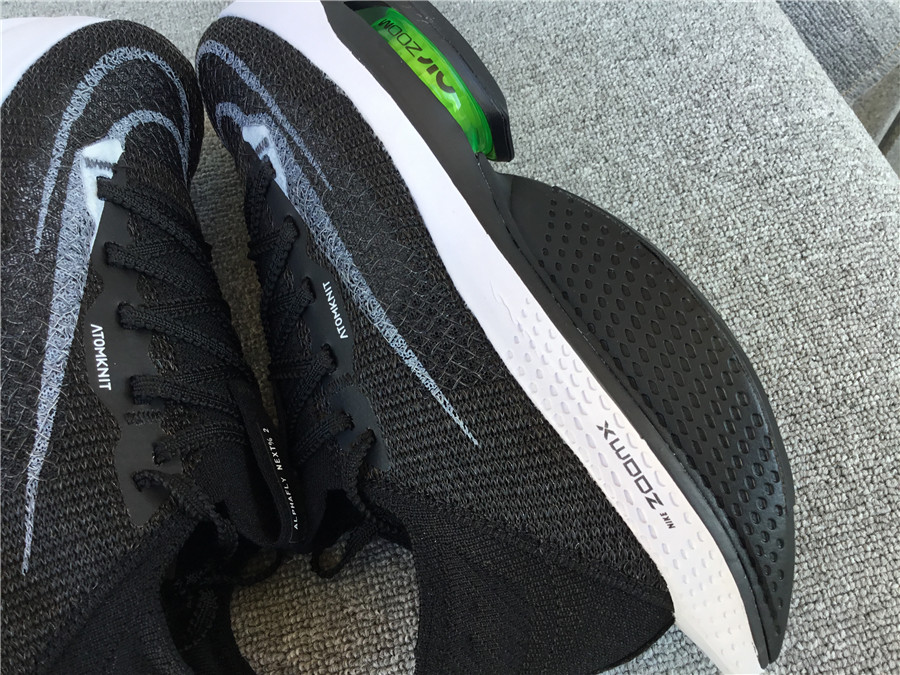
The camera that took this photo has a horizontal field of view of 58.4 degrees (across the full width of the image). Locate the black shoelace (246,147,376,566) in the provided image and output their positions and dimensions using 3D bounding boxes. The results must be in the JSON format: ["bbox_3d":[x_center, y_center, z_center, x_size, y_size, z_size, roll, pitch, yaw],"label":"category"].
[{"bbox_3d":[-0.044,0.009,0.242,0.034,0.046,0.126,-22,64,-7],"label":"black shoelace"}]

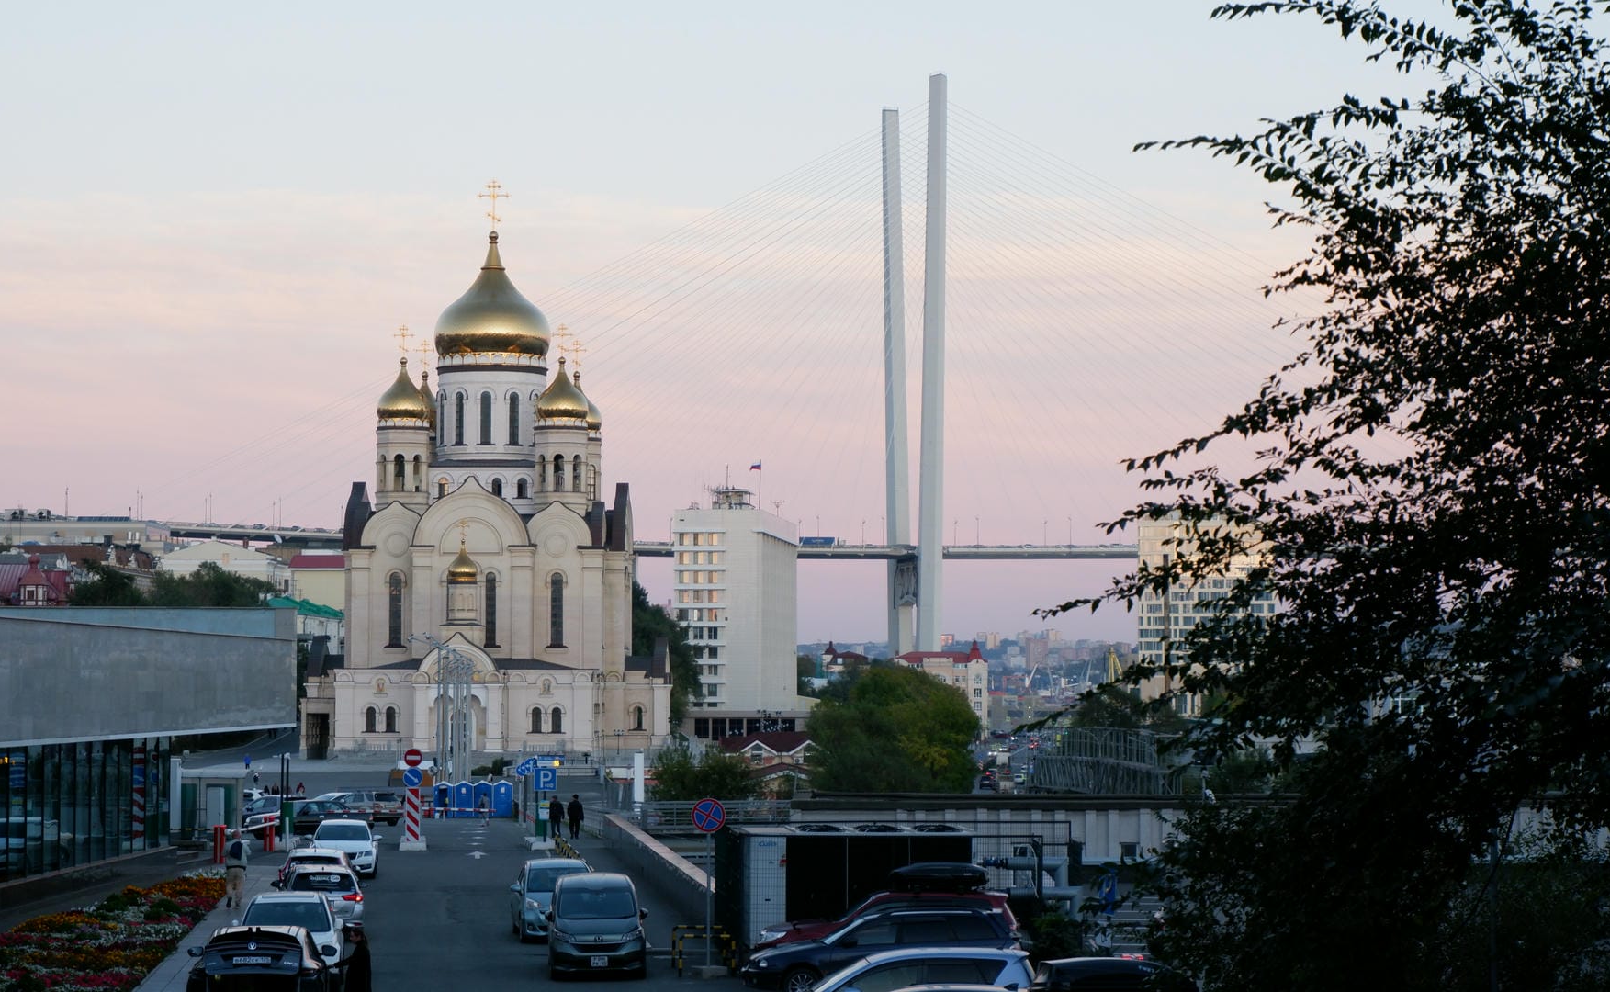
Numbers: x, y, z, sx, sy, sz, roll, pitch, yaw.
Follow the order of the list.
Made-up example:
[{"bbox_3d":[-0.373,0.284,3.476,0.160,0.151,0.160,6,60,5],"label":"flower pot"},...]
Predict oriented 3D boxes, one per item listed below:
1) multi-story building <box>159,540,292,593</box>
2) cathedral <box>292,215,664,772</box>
[{"bbox_3d":[-96.740,15.078,535.058,17.500,14.000,27.000,0,-3,-1],"label":"multi-story building"},{"bbox_3d":[-36.556,-1.554,374.766,43.000,64.000,55.000,0,-3,1],"label":"cathedral"}]

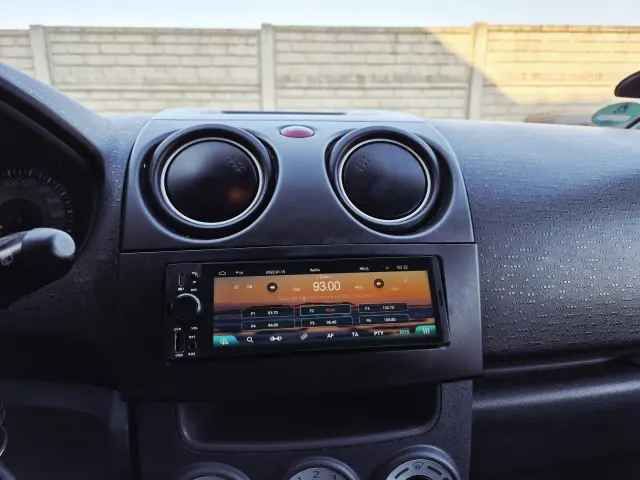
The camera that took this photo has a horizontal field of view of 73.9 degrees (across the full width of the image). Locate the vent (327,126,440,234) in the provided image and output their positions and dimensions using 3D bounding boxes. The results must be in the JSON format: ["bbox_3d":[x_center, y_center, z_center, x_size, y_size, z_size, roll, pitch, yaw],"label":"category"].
[{"bbox_3d":[0.050,-0.047,0.340,0.086,0.085,0.033,-2,-18,-7],"label":"vent"}]

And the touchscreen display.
[{"bbox_3d":[0.007,0.046,0.300,0.161,0.063,0.014,-1,-17,-7],"label":"touchscreen display"}]

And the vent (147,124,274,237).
[{"bbox_3d":[-0.082,-0.044,0.322,0.088,0.085,0.033,-2,-19,-8],"label":"vent"}]

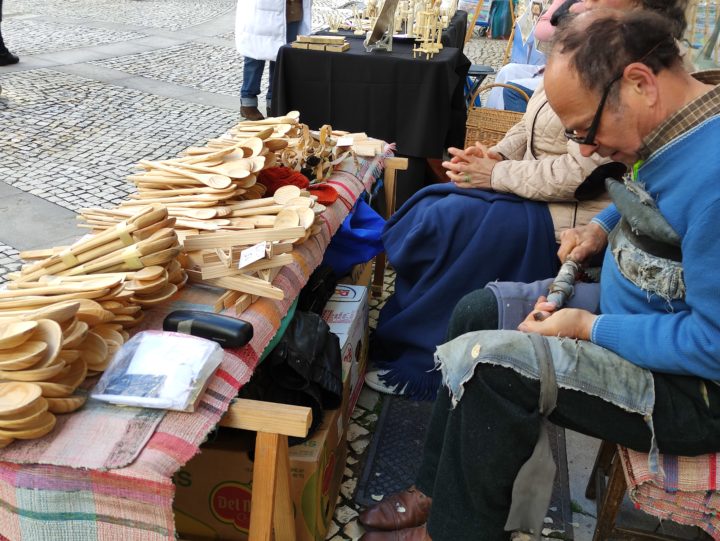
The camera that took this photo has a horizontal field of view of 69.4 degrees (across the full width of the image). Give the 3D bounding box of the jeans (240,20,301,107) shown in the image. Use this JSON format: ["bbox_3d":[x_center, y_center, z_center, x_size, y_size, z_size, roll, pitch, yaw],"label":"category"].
[{"bbox_3d":[-0.660,-1.732,4.080,0.400,0.900,0.300,-18,35,-28],"label":"jeans"}]

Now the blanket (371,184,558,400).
[{"bbox_3d":[0.290,0.018,1.558,0.490,0.550,0.500,5,30,9],"label":"blanket"}]

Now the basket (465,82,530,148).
[{"bbox_3d":[0.890,-0.931,3.342,0.380,0.420,0.280,13,32,21],"label":"basket"}]

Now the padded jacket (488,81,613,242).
[{"bbox_3d":[0.560,-0.403,1.418,0.460,0.620,0.500,4,30,6],"label":"padded jacket"}]

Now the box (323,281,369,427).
[{"bbox_3d":[-0.202,0.230,1.462,0.400,0.300,0.290,7,31,11],"label":"box"}]

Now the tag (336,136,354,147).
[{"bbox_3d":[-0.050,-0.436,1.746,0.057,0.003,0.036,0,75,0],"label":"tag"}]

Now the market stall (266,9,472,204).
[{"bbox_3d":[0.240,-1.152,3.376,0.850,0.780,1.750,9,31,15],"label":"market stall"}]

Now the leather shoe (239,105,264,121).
[{"bbox_3d":[-0.885,-1.327,4.338,0.105,0.120,0.280,-21,36,-31],"label":"leather shoe"}]

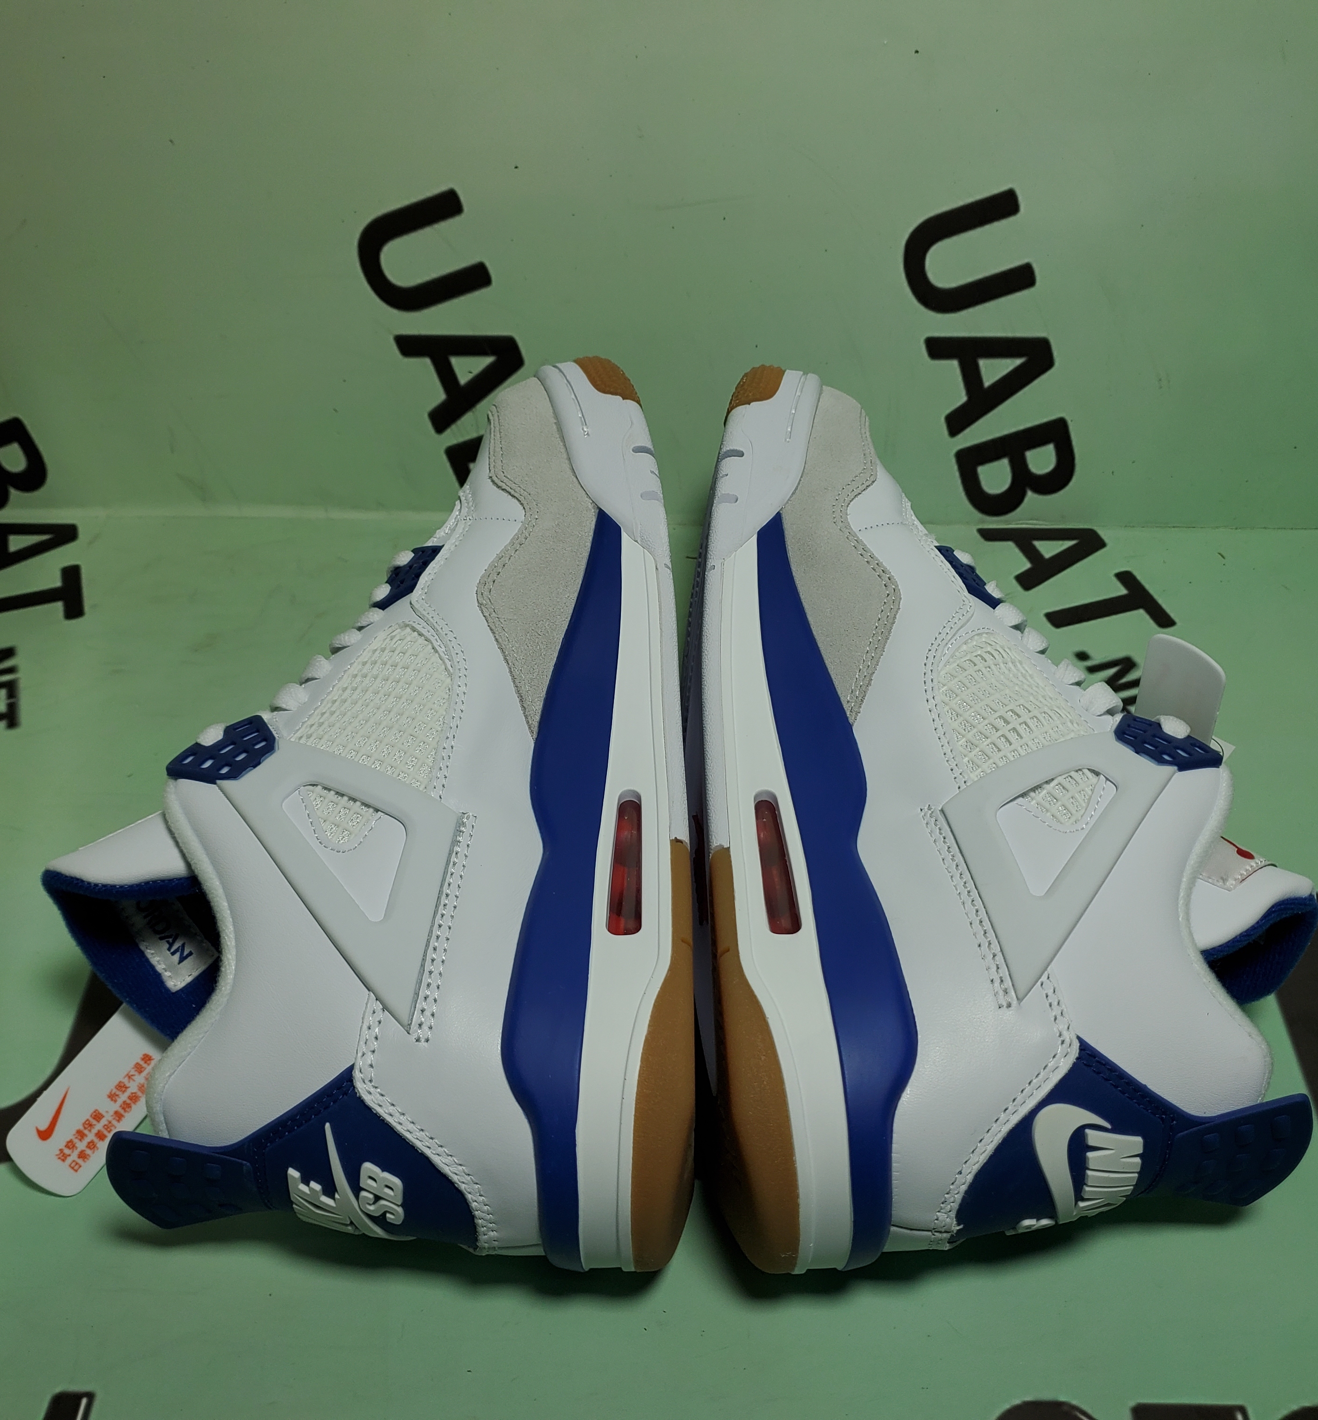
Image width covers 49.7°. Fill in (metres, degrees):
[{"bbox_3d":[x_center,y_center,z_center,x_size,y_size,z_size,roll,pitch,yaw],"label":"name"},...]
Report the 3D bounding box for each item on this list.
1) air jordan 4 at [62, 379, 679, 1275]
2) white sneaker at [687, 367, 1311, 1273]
[{"bbox_3d":[-0.071,0.007,0.411,0.158,0.110,0.300,-2,48,1],"label":"air jordan 4"},{"bbox_3d":[0.089,0.010,0.414,0.158,0.110,0.300,2,48,-4],"label":"white sneaker"}]

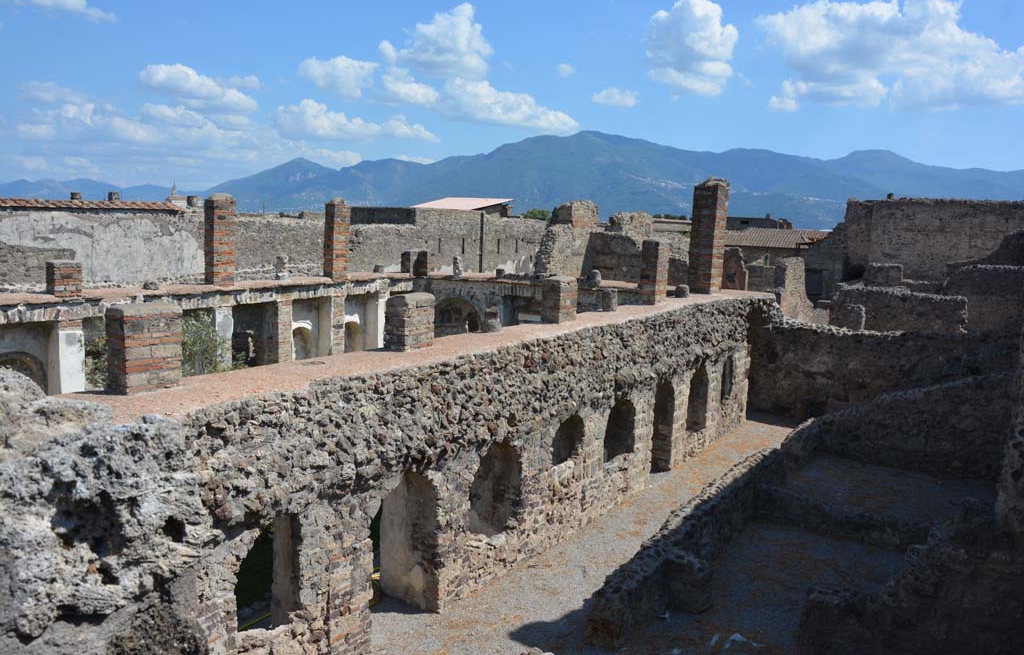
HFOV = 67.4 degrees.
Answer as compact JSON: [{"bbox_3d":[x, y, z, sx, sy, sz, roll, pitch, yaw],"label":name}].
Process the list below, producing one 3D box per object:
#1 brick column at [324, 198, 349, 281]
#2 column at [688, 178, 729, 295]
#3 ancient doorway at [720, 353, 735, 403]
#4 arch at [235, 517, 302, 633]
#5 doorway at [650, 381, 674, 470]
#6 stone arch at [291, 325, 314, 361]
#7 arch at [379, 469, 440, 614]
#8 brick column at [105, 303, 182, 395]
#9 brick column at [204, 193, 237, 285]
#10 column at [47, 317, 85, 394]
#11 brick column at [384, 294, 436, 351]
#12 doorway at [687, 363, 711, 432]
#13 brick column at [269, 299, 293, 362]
[{"bbox_3d":[-5.100,-2.562,22.329,0.378,2.346,0.638,6,9,34],"label":"brick column"},{"bbox_3d":[4.421,-2.041,17.307,0.523,2.490,0.630,8,10,34],"label":"column"},{"bbox_3d":[4.364,1.024,16.272,0.434,0.946,0.636,8,10,34],"label":"ancient doorway"},{"bbox_3d":[-2.243,2.074,6.690,0.419,0.915,0.653,8,10,34],"label":"arch"},{"bbox_3d":[2.494,1.751,13.653,0.434,1.690,0.853,8,10,34],"label":"doorway"},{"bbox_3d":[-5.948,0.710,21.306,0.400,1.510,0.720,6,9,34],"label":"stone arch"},{"bbox_3d":[-1.489,2.534,8.893,0.758,1.849,1.153,6,9,34],"label":"arch"},{"bbox_3d":[-3.082,0.159,6.452,0.300,0.697,0.499,8,10,34],"label":"brick column"},{"bbox_3d":[-7.344,-2.208,19.295,0.348,2.310,0.609,6,9,34],"label":"brick column"},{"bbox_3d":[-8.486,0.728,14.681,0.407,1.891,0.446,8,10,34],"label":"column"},{"bbox_3d":[-1.353,-0.083,10.132,0.349,0.732,0.556,6,9,34],"label":"brick column"},{"bbox_3d":[3.420,1.313,14.933,0.434,1.318,0.977,8,10,34],"label":"doorway"},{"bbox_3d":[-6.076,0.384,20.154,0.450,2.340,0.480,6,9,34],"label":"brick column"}]

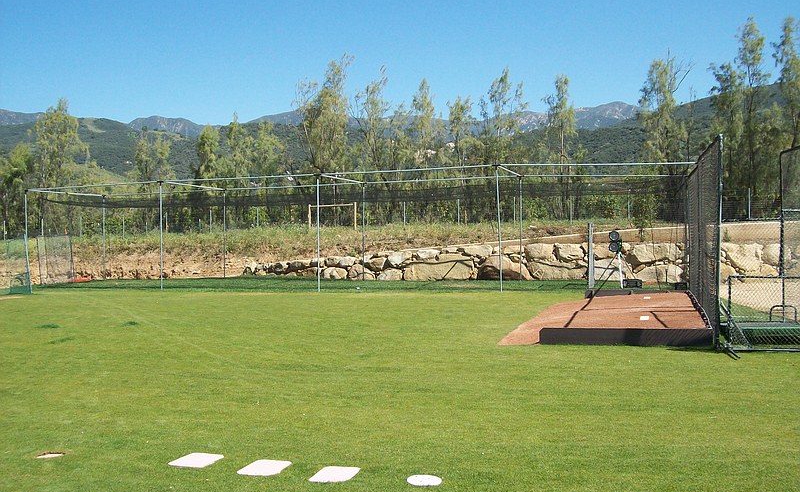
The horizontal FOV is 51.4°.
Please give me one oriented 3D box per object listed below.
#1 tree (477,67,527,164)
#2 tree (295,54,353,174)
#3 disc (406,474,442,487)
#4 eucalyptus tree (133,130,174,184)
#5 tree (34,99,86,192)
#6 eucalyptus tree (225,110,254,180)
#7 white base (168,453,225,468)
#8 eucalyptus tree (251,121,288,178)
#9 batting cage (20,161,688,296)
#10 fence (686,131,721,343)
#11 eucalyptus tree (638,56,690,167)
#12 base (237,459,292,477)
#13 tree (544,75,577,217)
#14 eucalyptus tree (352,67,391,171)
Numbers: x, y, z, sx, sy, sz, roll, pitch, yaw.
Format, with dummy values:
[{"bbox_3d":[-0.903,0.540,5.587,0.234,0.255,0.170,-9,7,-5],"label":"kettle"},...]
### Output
[{"bbox_3d":[5.856,-5.856,48.000,2.880,9.000,2.880,-1,0,3],"label":"tree"},{"bbox_3d":[-4.689,-6.467,51.000,3.560,10.540,3.560,-1,0,3],"label":"tree"},{"bbox_3d":[0.157,1.501,5.351,0.235,0.018,0.235,-1,0,0],"label":"disc"},{"bbox_3d":[-15.851,-4.115,53.500,2.701,6.623,2.701,0,2,14],"label":"eucalyptus tree"},{"bbox_3d":[-22.851,-5.351,56.000,3.500,9.150,3.500,-1,0,3],"label":"tree"},{"bbox_3d":[-10.000,-4.719,52.000,1.938,7.250,1.938,0,2,14],"label":"eucalyptus tree"},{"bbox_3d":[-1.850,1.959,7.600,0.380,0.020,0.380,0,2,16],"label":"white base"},{"bbox_3d":[-8.188,-4.469,52.000,2.438,6.750,2.438,0,2,14],"label":"eucalyptus tree"},{"bbox_3d":[-1.923,-0.439,28.671,23.220,3.710,4.180,-1,0,19],"label":"batting cage"},{"bbox_3d":[5.400,-0.100,15.000,0.180,2.950,7.800,0,1,16],"label":"fence"},{"bbox_3d":[14.147,-5.750,44.500,2.780,8.770,2.780,-1,0,3],"label":"eucalyptus tree"},{"bbox_3d":[-0.943,1.540,5.811,0.305,0.020,0.320,-1,0,16],"label":"base"},{"bbox_3d":[9.163,-5.623,47.500,1.941,8.335,1.941,0,2,14],"label":"tree"},{"bbox_3d":[-1.760,-6.070,50.500,2.489,9.651,2.489,0,2,14],"label":"eucalyptus tree"}]

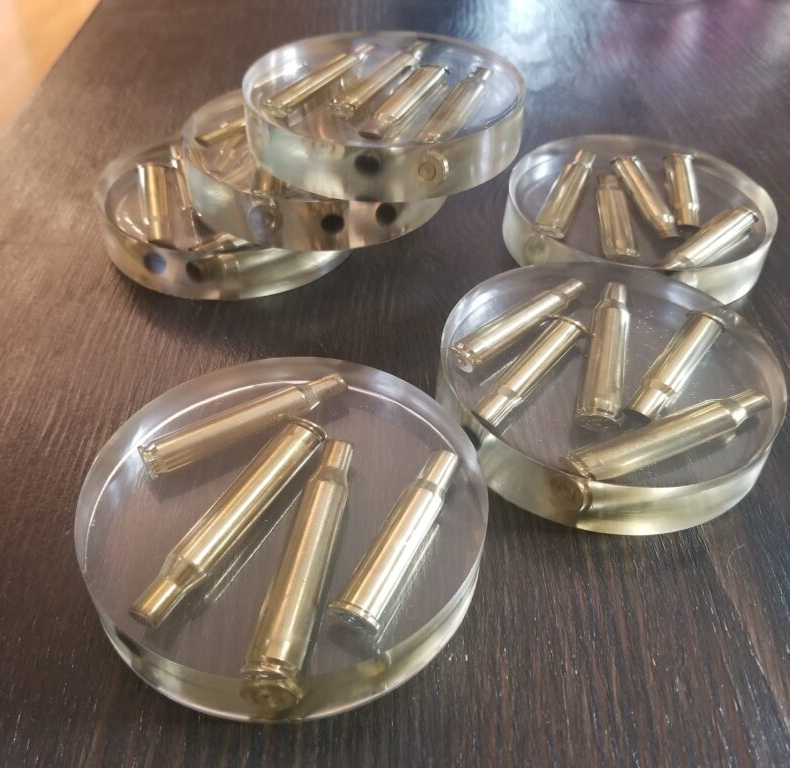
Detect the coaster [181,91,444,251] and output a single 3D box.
[{"bbox_3d":[-0.028,-0.084,0.286,0.096,0.019,0.096,1,43,0],"label":"coaster"}]

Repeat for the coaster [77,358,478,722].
[{"bbox_3d":[-0.026,0.032,0.191,0.097,0.019,0.097,1,43,0],"label":"coaster"}]

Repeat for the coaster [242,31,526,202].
[{"bbox_3d":[-0.004,-0.098,0.273,0.097,0.019,0.097,1,43,0],"label":"coaster"}]

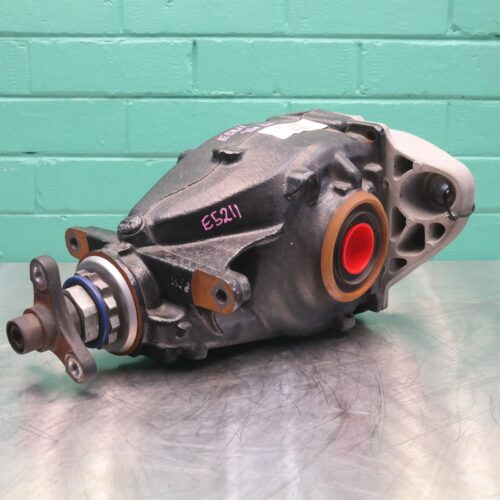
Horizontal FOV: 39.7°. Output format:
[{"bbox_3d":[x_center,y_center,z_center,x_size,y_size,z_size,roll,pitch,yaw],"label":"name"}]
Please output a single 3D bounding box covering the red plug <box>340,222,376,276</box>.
[{"bbox_3d":[0.103,-0.003,0.703,0.021,0.052,0.052,14,18,42],"label":"red plug"}]

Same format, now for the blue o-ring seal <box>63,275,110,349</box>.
[{"bbox_3d":[-0.147,0.057,0.624,0.068,0.068,0.006,12,22,42],"label":"blue o-ring seal"}]

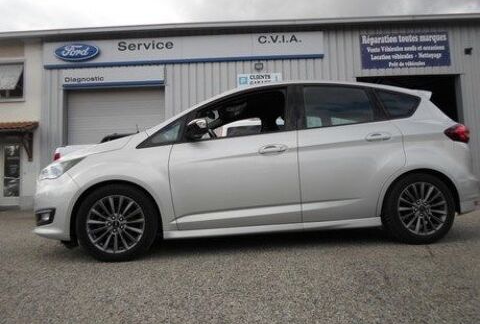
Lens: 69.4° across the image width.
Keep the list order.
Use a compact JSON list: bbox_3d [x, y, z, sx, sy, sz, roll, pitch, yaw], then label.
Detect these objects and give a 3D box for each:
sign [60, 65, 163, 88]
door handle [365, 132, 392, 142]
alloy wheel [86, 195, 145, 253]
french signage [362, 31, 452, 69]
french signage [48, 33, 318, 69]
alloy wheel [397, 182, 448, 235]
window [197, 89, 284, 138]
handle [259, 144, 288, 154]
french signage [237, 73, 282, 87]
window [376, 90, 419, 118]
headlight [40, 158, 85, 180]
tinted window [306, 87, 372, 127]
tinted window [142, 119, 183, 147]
[{"bbox_3d":[-4.054,-2.712,11.162,3.289,0.620,0.130,-2,-4,2],"label":"sign"},{"bbox_3d":[1.244,-0.220,3.103,0.235,0.080,0.055,-2,-5,-6],"label":"door handle"},{"bbox_3d":[-1.010,0.513,2.892,0.470,0.470,0.180,-2,-5,-6],"label":"alloy wheel"},{"bbox_3d":[5.385,-3.649,11.275,2.838,1.209,0.030,-2,-5,2],"label":"french signage"},{"bbox_3d":[-1.832,-3.547,11.133,8.948,0.860,0.160,-2,-4,2],"label":"french signage"},{"bbox_3d":[1.621,0.424,3.172,0.470,0.470,0.180,-2,-5,-6],"label":"alloy wheel"},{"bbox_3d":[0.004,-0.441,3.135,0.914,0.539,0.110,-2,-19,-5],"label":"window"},{"bbox_3d":[0.287,-0.104,2.966,0.250,0.075,0.060,-2,-4,-5],"label":"handle"},{"bbox_3d":[0.660,-2.652,11.345,1.457,0.491,0.030,-2,-5,2],"label":"french signage"},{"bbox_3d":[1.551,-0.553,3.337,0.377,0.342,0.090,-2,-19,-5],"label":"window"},{"bbox_3d":[-1.557,0.062,3.061,0.490,0.200,0.350,-2,-5,-6],"label":"headlight"},{"bbox_3d":[0.916,-0.519,3.240,0.683,0.461,0.100,-2,-19,-5],"label":"tinted window"},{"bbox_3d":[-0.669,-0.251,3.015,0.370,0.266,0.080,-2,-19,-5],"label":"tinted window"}]

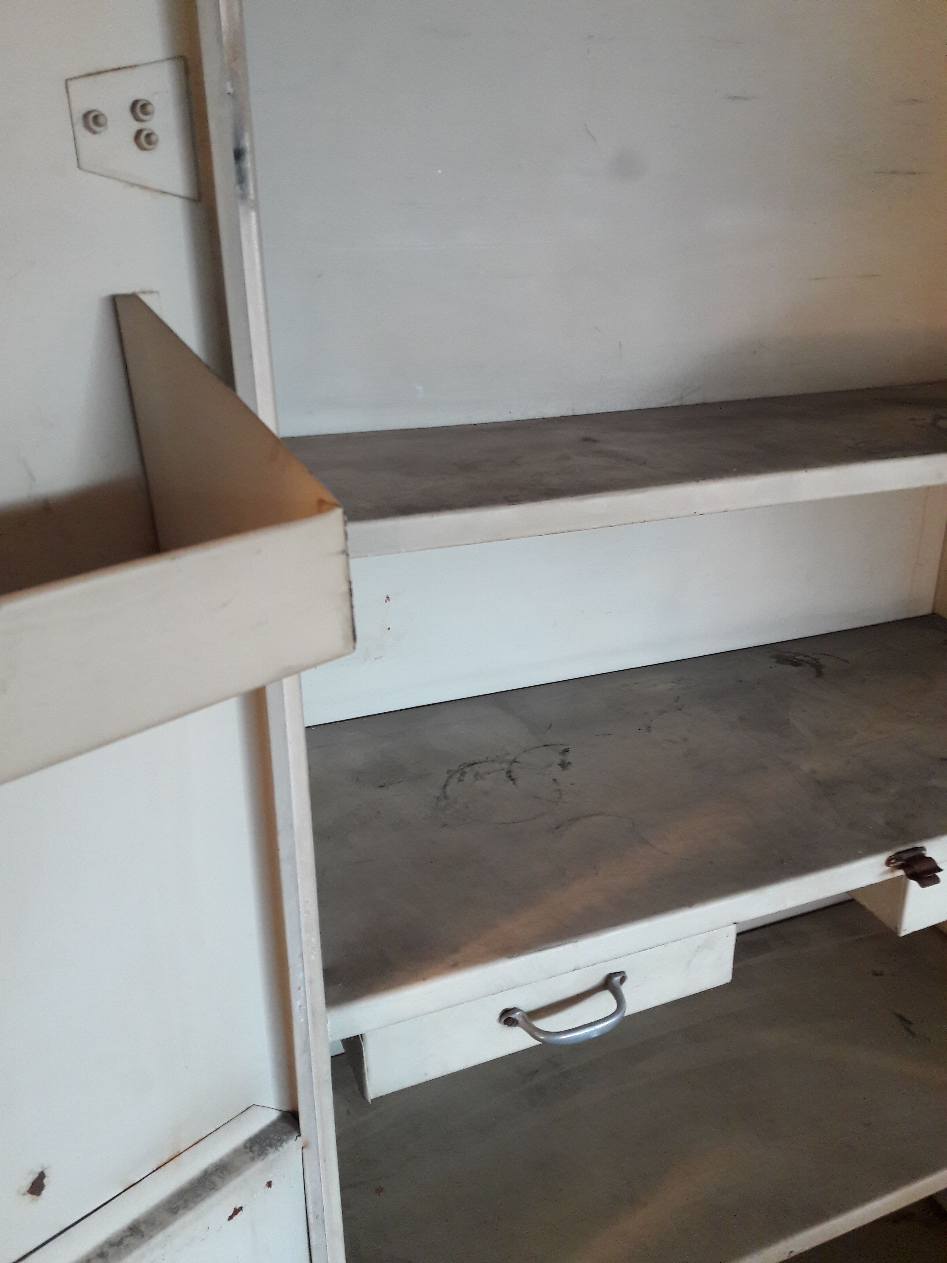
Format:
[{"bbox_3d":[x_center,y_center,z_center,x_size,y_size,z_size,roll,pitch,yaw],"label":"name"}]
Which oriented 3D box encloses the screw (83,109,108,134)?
[{"bbox_3d":[-0.209,-0.283,0.567,0.011,0.011,0.011,19,29,42],"label":"screw"}]

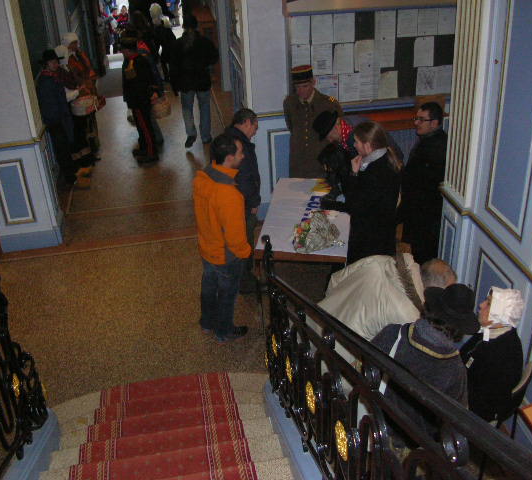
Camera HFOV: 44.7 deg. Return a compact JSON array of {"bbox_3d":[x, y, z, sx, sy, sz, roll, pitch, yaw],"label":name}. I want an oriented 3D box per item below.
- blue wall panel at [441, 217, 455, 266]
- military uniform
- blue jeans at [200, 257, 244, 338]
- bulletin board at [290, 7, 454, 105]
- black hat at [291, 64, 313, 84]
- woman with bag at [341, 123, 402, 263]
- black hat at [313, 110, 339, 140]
[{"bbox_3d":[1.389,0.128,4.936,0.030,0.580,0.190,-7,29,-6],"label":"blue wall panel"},{"bbox_3d":[0.464,-0.981,6.412,0.560,1.020,0.360,5,30,14],"label":"military uniform"},{"bbox_3d":[-0.372,0.379,5.168,0.330,0.860,0.370,-15,31,-20],"label":"blue jeans"},{"bbox_3d":[1.088,-1.822,6.436,1.750,0.920,0.050,-7,29,-6],"label":"bulletin board"},{"bbox_3d":[0.330,-1.558,6.073,0.200,0.130,0.240,8,41,20],"label":"black hat"},{"bbox_3d":[0.859,-0.188,5.325,0.520,1.630,0.500,2,29,9],"label":"woman with bag"},{"bbox_3d":[0.522,-1.003,5.661,0.140,0.280,0.250,29,30,-7],"label":"black hat"}]

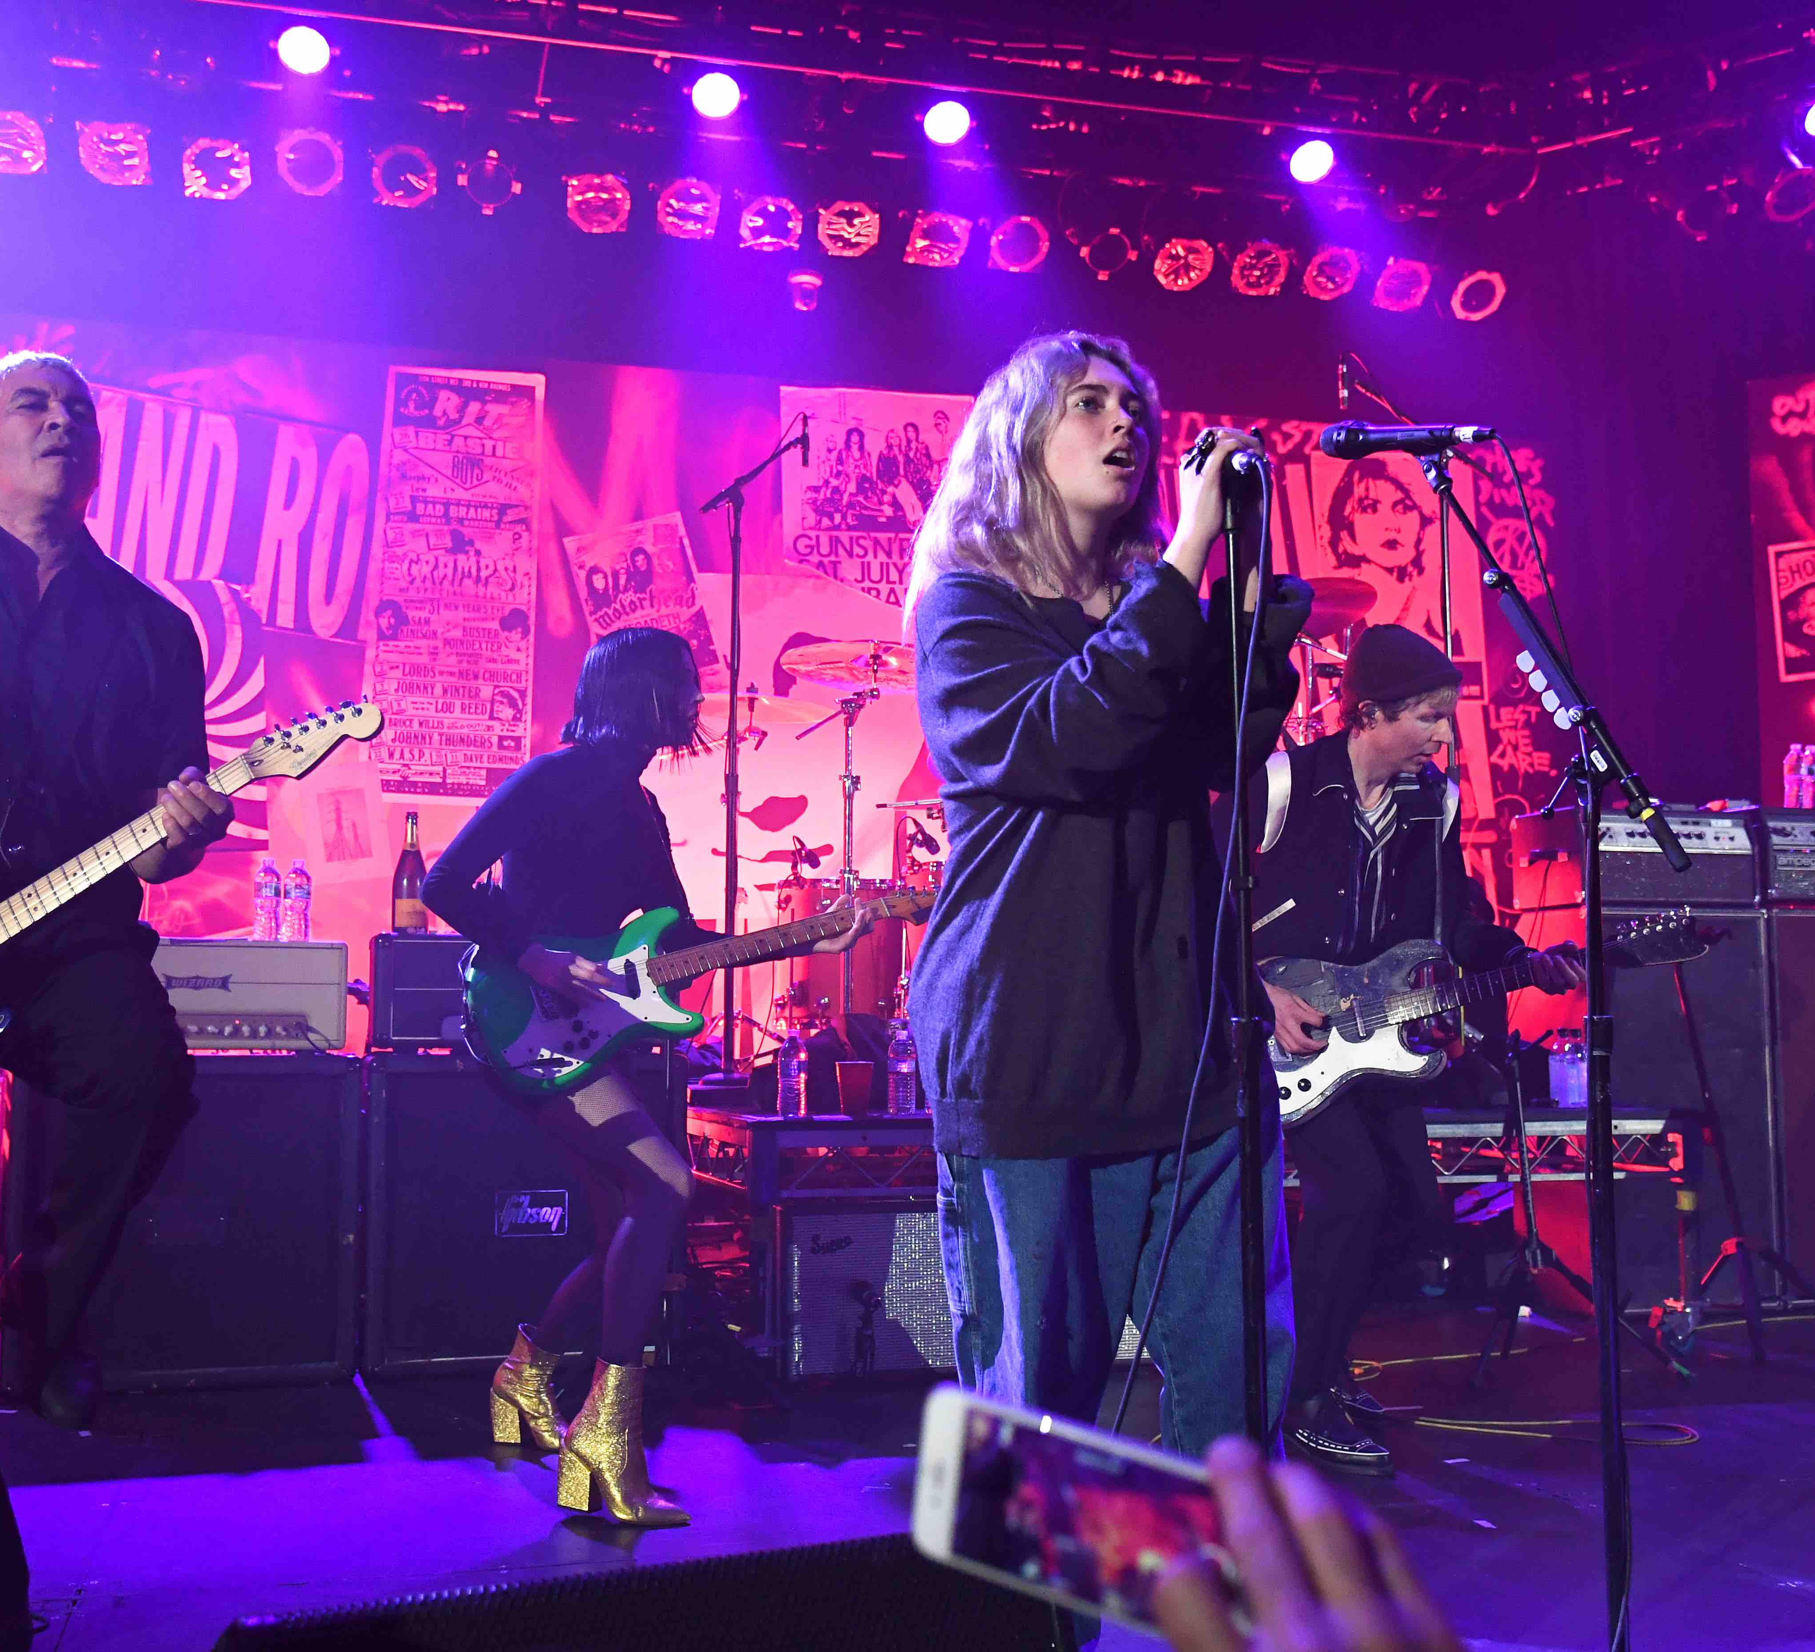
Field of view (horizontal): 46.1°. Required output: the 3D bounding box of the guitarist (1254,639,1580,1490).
[{"bbox_3d":[0.994,0.430,4.239,0.640,1.660,0.500,3,-5,-30],"label":"guitarist"}]

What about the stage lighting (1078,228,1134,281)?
[{"bbox_3d":[0.802,-2.429,8.966,0.250,0.250,0.300,1,26,-7],"label":"stage lighting"}]

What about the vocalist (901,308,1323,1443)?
[{"bbox_3d":[0.254,0.219,2.671,0.470,1.723,0.420,6,-8,-45],"label":"vocalist"}]

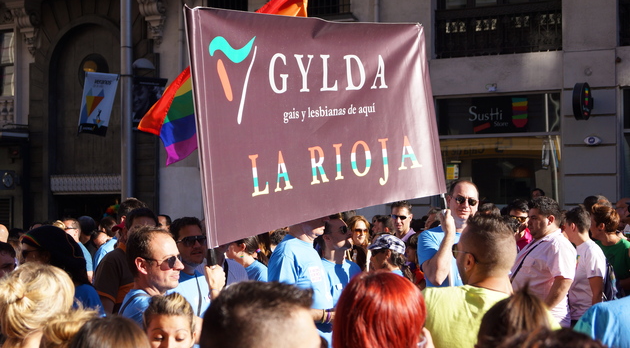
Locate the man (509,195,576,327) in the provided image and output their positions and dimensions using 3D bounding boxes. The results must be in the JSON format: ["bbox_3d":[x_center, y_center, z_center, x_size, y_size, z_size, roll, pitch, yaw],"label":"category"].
[{"bbox_3d":[1.440,1.025,7.380,0.420,1.760,0.560,1,-2,-34],"label":"man"}]

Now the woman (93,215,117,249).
[{"bbox_3d":[-2.205,1.251,12.282,0.460,1.600,0.320,1,-2,-37],"label":"woman"}]

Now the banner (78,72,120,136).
[{"bbox_3d":[-4.081,-1.295,22.000,0.080,1.200,0.790,17,10,39],"label":"banner"}]

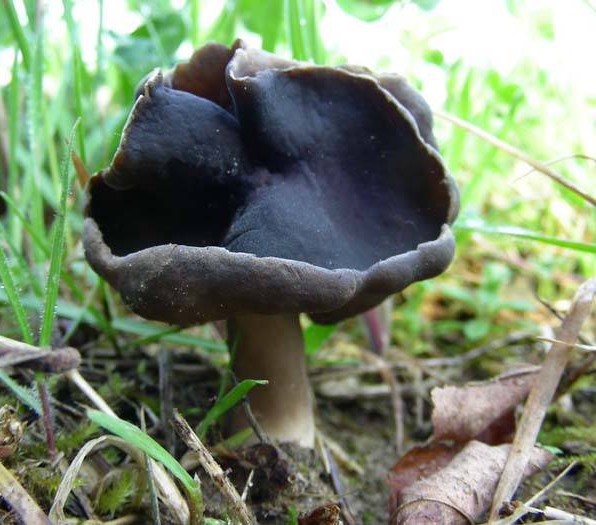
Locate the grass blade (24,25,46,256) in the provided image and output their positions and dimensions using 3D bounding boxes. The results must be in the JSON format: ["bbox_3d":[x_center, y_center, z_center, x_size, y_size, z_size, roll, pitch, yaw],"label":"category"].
[{"bbox_3d":[-0.056,-0.025,0.165,0.003,0.049,0.003,5,12,-1],"label":"grass blade"}]

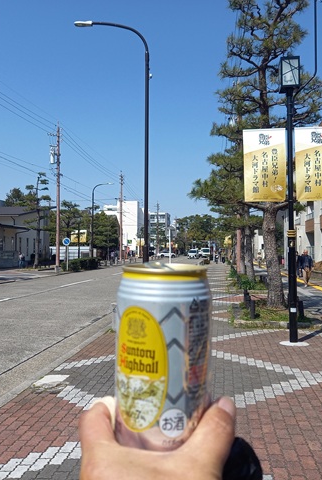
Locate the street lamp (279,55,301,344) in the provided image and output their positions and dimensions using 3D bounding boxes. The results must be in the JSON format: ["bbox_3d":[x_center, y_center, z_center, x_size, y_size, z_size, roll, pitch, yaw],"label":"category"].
[{"bbox_3d":[2.268,-0.675,8.058,0.340,4.900,0.340,0,-1,8],"label":"street lamp"}]

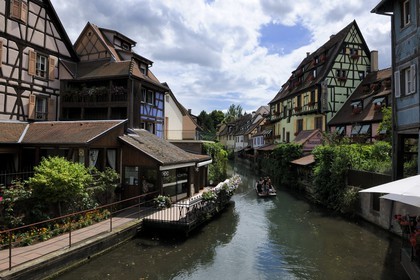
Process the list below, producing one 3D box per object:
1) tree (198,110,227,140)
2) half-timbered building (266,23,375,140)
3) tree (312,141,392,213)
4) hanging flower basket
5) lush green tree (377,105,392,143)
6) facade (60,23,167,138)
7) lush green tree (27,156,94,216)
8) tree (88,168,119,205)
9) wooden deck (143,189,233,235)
[{"bbox_3d":[0.714,-1.123,85.091,8.000,14.200,8.000,1,-2,0],"label":"tree"},{"bbox_3d":[14.023,-4.221,38.977,8.200,16.700,13.400,1,-2,-13],"label":"half-timbered building"},{"bbox_3d":[9.373,2.305,19.736,3.500,4.300,5.000,1,-2,-6],"label":"tree"},{"bbox_3d":[-2.134,2.801,13.610,0.750,0.600,0.600,1,-2,-20],"label":"hanging flower basket"},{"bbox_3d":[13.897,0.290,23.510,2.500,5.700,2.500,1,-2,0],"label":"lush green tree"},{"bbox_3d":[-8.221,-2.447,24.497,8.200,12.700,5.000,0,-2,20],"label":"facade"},{"bbox_3d":[-6.776,2.125,13.931,2.900,2.700,2.600,1,-2,0],"label":"lush green tree"},{"bbox_3d":[-5.330,2.411,15.023,1.450,2.100,1.350,1,-2,0],"label":"tree"},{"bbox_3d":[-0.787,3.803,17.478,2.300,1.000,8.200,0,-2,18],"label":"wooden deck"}]

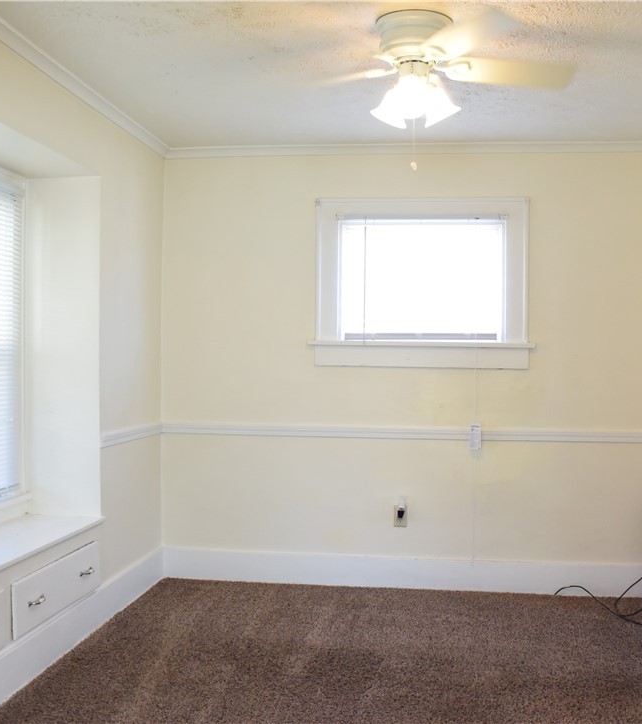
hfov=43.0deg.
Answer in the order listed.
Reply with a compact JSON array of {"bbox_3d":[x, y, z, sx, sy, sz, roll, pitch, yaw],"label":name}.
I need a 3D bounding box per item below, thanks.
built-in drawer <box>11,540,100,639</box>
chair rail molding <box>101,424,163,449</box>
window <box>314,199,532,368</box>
[{"bbox_3d":[-1.238,0.926,3.390,0.350,0.210,0.750,1,0,9],"label":"built-in drawer"},{"bbox_3d":[-0.942,0.369,4.159,0.025,0.060,0.830,1,0,9],"label":"chair rail molding"},{"bbox_3d":[0.545,-0.427,4.433,1.160,0.920,0.120,1,0,6],"label":"window"}]

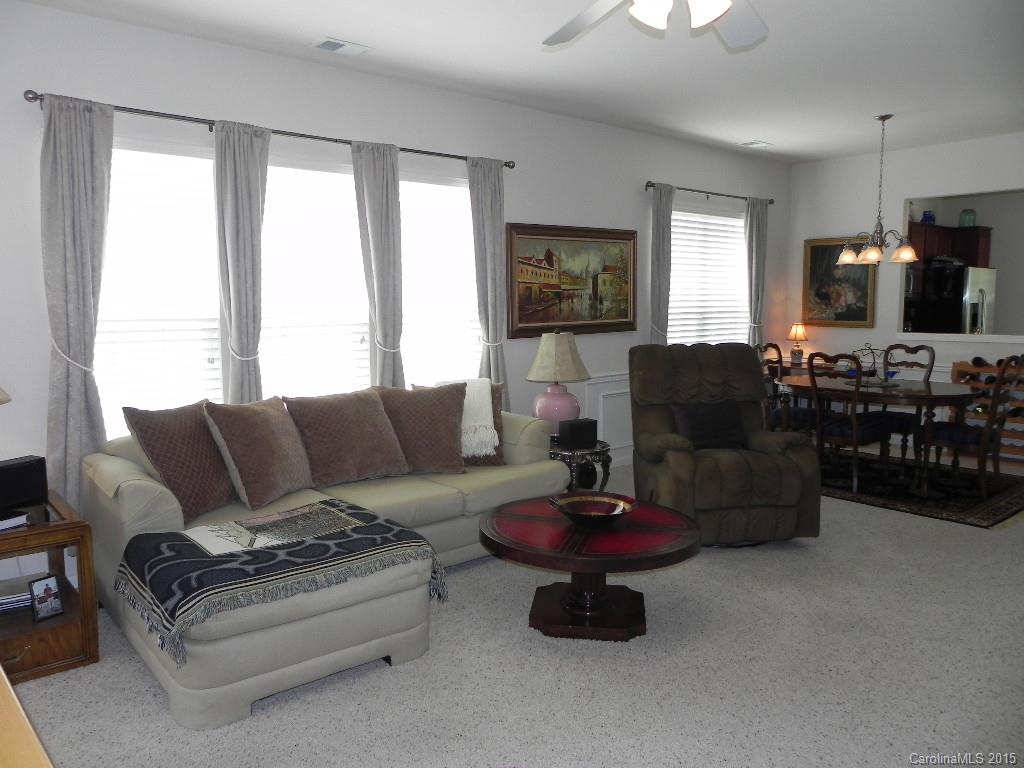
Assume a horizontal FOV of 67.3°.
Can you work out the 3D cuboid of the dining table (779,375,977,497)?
[{"bbox_3d":[2.754,0.358,5.905,1.090,0.710,1.400,-6,9,-40],"label":"dining table"}]

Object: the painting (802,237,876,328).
[{"bbox_3d":[3.238,-1.009,7.647,0.040,0.860,0.715,-6,9,-42],"label":"painting"}]

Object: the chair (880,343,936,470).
[{"bbox_3d":[3.156,0.189,6.338,0.540,1.000,0.470,-6,9,-42],"label":"chair"}]

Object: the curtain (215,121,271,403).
[{"bbox_3d":[-1.427,-0.307,4.144,0.300,2.148,0.100,-6,9,-40],"label":"curtain"}]

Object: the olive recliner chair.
[{"bbox_3d":[1.216,0.325,4.663,0.960,1.080,0.940,-1,7,-6],"label":"olive recliner chair"}]

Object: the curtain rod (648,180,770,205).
[{"bbox_3d":[1.777,-1.663,6.805,1.871,0.065,0.100,-6,9,-40],"label":"curtain rod"}]

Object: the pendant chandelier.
[{"bbox_3d":[2.820,-1.470,5.882,0.626,1.101,0.626,0,7,0],"label":"pendant chandelier"}]

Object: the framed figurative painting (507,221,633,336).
[{"bbox_3d":[0.480,-0.772,5.814,1.382,0.797,0.050,-6,9,-40],"label":"framed figurative painting"}]

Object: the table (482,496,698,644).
[{"bbox_3d":[0.339,0.827,3.419,0.960,0.432,0.960,0,7,0],"label":"table"}]

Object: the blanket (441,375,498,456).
[{"bbox_3d":[-0.259,0.207,4.690,0.350,0.470,0.220,-5,8,-38],"label":"blanket"}]

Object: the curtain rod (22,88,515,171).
[{"bbox_3d":[-1.061,-1.378,4.328,2.900,0.070,0.110,-6,9,-42],"label":"curtain rod"}]

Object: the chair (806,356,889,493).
[{"bbox_3d":[2.499,0.263,5.727,0.550,1.000,0.470,-6,9,-42],"label":"chair"}]

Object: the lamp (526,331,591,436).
[{"bbox_3d":[0.299,0.019,5.050,0.420,0.725,0.420,0,7,0],"label":"lamp"}]

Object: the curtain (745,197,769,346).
[{"bbox_3d":[2.324,-0.698,7.343,0.310,2.148,0.100,-6,9,-40],"label":"curtain"}]

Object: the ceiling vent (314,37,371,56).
[{"bbox_3d":[-0.901,-1.794,4.122,0.285,0.020,0.180,-6,9,-42],"label":"ceiling vent"}]

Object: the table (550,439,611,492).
[{"bbox_3d":[0.385,0.620,4.903,0.470,0.450,0.470,0,7,0],"label":"table"}]

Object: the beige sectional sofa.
[{"bbox_3d":[-0.604,0.617,3.771,2.360,0.780,1.520,-5,8,-38],"label":"beige sectional sofa"}]

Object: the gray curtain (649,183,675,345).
[{"bbox_3d":[1.249,-0.586,6.425,0.260,2.148,0.100,-6,9,-40],"label":"gray curtain"}]

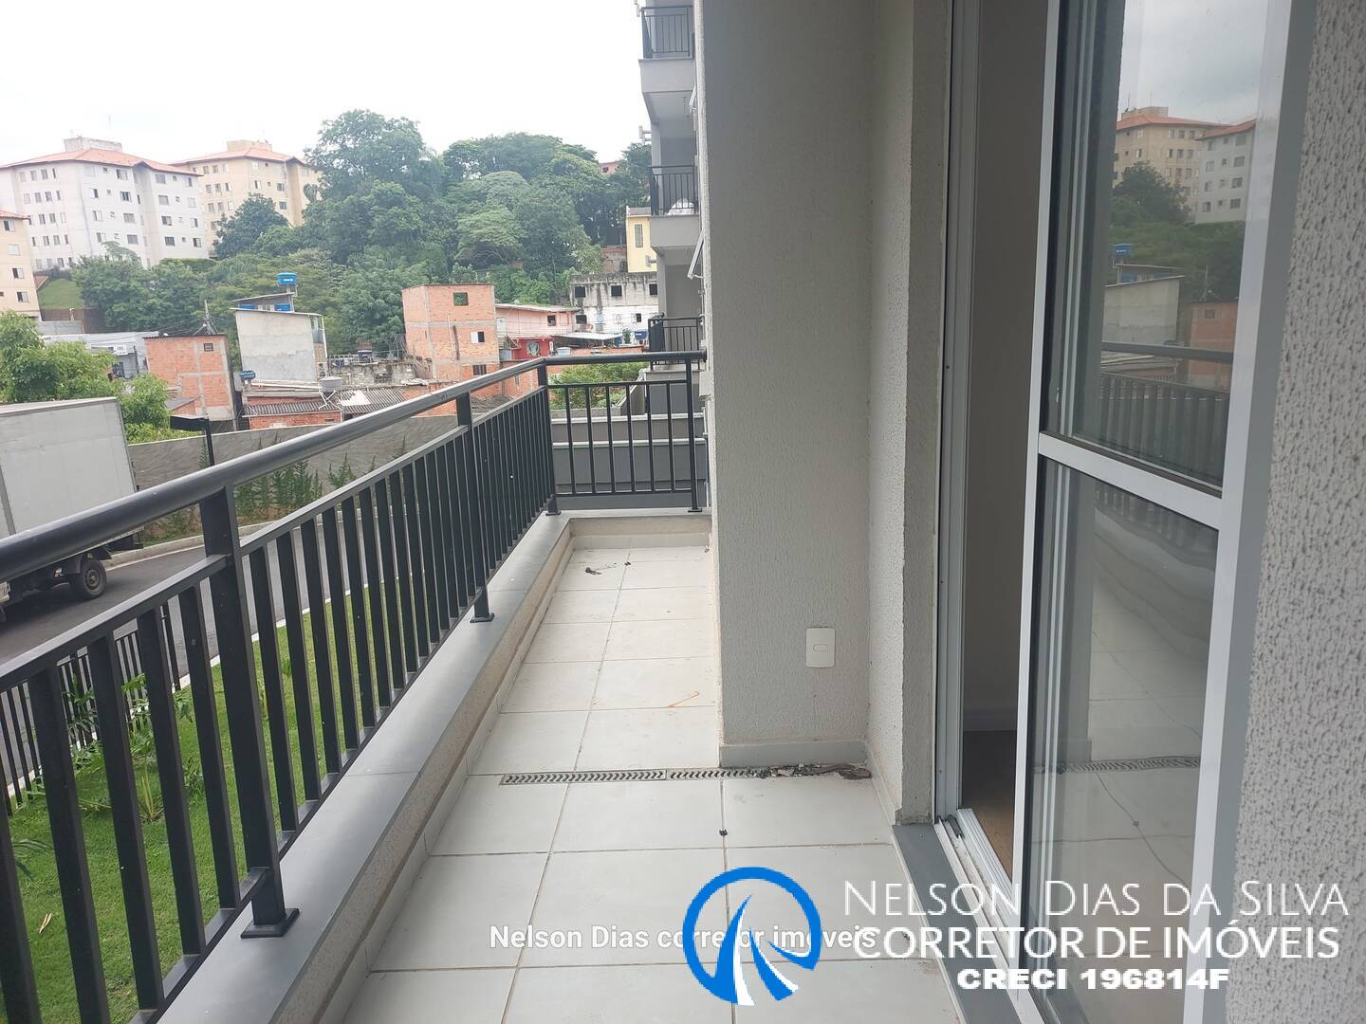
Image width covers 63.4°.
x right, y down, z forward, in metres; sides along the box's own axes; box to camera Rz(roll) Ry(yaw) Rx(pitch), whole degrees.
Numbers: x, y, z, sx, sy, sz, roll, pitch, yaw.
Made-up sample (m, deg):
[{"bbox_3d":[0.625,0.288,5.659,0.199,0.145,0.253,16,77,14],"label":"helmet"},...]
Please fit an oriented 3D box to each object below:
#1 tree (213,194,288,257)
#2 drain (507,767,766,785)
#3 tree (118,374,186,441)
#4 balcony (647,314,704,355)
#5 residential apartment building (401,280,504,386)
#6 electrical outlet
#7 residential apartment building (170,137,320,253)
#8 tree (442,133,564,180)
[{"bbox_3d":[-53.131,-35.005,136.000,9.000,8.200,8.600,-7,13,-20],"label":"tree"},{"bbox_3d":[-0.140,0.780,3.250,0.810,0.020,0.068,-2,12,2],"label":"drain"},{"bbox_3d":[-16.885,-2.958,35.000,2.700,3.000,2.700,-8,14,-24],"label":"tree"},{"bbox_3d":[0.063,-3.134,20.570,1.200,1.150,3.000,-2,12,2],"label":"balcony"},{"bbox_3d":[-16.310,-12.166,78.000,5.000,8.200,9.000,-7,13,-22],"label":"residential apartment building"},{"bbox_3d":[0.403,0.397,3.220,0.080,0.120,0.012,-2,12,2],"label":"electrical outlet"},{"bbox_3d":[-65.653,-47.216,166.000,17.000,15.500,20.000,2,13,19],"label":"residential apartment building"},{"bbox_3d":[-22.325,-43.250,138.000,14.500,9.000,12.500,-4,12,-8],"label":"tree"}]

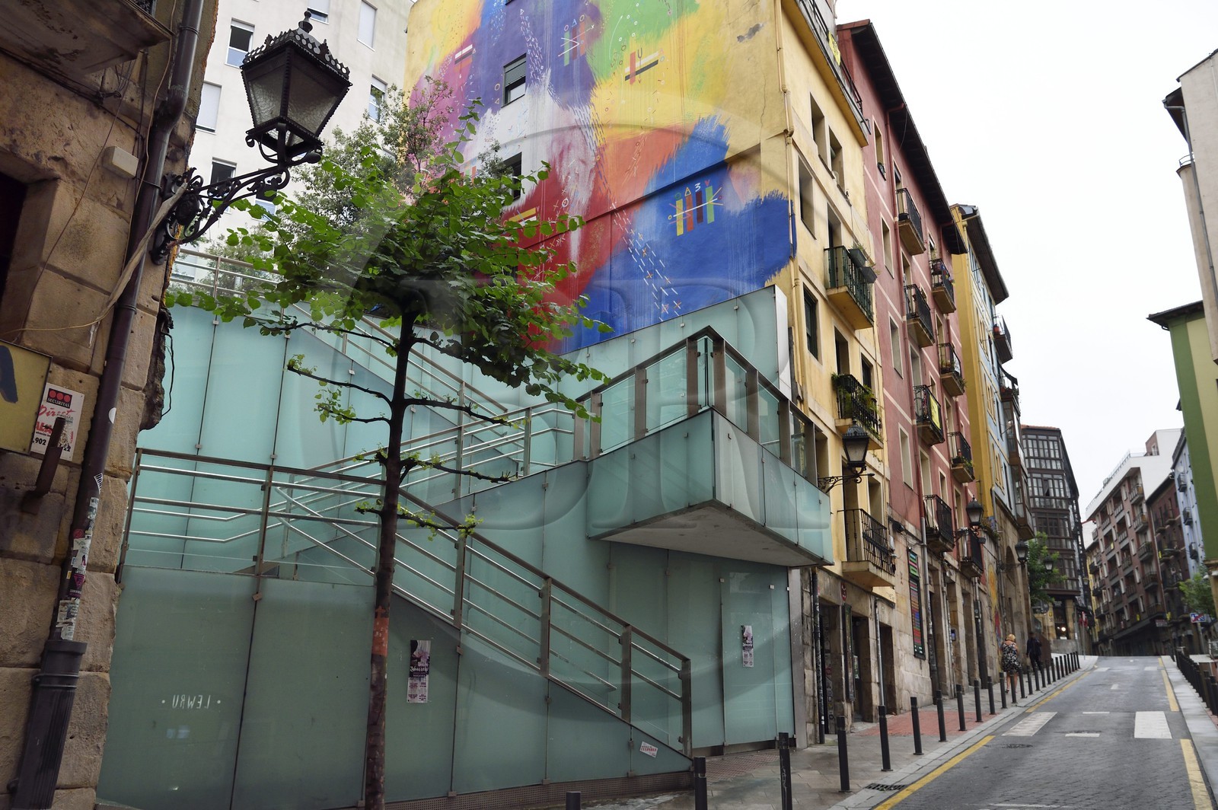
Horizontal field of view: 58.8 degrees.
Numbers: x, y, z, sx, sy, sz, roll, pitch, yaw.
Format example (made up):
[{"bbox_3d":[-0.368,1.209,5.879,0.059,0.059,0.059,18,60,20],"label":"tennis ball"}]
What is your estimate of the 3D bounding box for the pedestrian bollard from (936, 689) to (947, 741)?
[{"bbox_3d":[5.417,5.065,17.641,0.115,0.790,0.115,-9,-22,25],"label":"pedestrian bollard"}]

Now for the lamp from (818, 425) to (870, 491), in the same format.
[{"bbox_3d":[4.468,0.996,20.565,1.100,1.380,0.480,-9,-22,27],"label":"lamp"}]

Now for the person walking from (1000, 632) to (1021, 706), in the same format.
[{"bbox_3d":[11.664,7.507,31.413,0.530,1.680,0.420,-9,-22,25],"label":"person walking"}]

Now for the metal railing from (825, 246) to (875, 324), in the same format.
[{"bbox_3d":[5.498,-2.670,24.645,0.450,1.020,2.190,-9,-21,27],"label":"metal railing"}]

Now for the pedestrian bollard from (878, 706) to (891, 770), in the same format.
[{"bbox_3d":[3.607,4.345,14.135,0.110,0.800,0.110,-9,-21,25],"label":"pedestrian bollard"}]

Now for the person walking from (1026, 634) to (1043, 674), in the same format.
[{"bbox_3d":[17.709,10.344,45.000,0.600,1.750,0.450,-9,-22,25],"label":"person walking"}]

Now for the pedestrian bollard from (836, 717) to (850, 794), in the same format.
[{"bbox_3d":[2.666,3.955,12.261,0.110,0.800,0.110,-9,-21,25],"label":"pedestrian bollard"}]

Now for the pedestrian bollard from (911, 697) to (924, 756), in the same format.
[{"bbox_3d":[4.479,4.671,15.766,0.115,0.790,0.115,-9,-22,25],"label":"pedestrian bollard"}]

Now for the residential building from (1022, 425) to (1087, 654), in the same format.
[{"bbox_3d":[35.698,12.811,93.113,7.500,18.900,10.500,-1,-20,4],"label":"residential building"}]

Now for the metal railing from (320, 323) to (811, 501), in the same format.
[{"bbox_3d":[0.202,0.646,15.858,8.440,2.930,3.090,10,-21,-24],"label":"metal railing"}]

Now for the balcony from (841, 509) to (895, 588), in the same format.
[{"bbox_3d":[5.383,3.010,22.468,0.560,1.260,2.030,-9,-21,27],"label":"balcony"}]

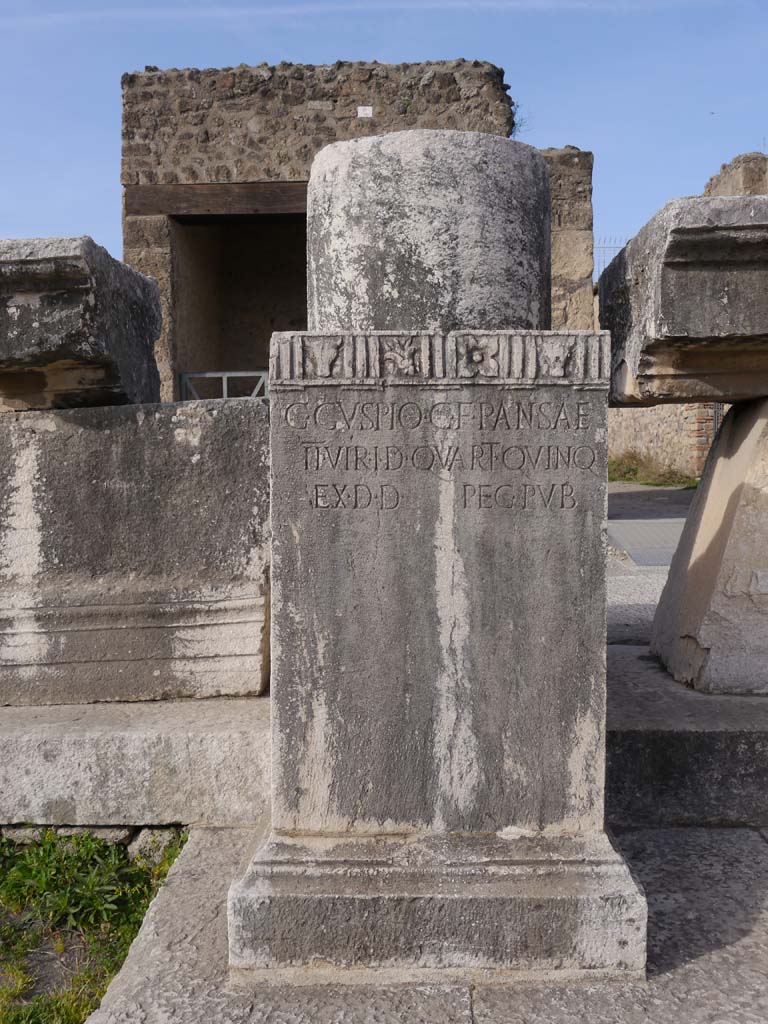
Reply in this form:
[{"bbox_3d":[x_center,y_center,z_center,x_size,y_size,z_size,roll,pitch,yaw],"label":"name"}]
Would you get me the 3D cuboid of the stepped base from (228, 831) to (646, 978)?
[{"bbox_3d":[0.117,0.791,2.456,0.855,0.275,0.803,0,4,1],"label":"stepped base"}]

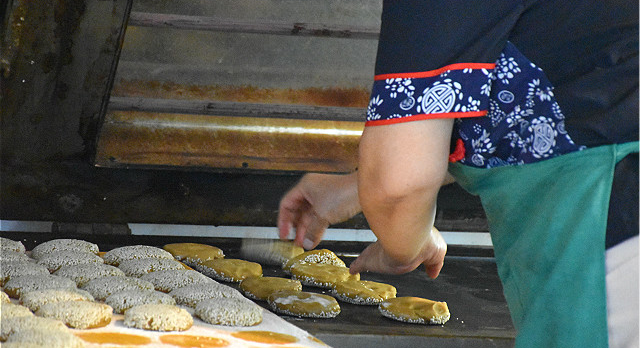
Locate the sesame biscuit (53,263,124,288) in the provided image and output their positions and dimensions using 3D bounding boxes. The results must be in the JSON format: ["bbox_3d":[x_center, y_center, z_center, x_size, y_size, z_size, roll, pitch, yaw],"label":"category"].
[{"bbox_3d":[-0.270,0.121,4.388,0.084,0.022,0.084,2,8,-23],"label":"sesame biscuit"}]

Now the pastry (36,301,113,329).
[{"bbox_3d":[-0.271,0.156,4.125,0.084,0.022,0.084,2,8,-23],"label":"pastry"}]

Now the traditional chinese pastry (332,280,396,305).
[{"bbox_3d":[0.055,0.147,4.627,0.083,0.019,0.083,4,8,0],"label":"traditional chinese pastry"}]

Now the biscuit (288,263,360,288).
[{"bbox_3d":[0.006,0.126,4.628,0.085,0.018,0.085,5,8,-1],"label":"biscuit"}]

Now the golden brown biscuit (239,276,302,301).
[{"bbox_3d":[-0.061,0.142,4.607,0.083,0.019,0.083,4,8,0],"label":"golden brown biscuit"}]

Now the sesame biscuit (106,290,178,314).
[{"bbox_3d":[-0.211,0.151,4.388,0.085,0.021,0.085,4,8,0],"label":"sesame biscuit"}]

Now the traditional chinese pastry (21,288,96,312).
[{"bbox_3d":[-0.295,0.144,4.203,0.084,0.022,0.084,2,8,-23],"label":"traditional chinese pastry"}]

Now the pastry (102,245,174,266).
[{"bbox_3d":[-0.229,0.107,4.698,0.088,0.021,0.088,4,8,0],"label":"pastry"}]

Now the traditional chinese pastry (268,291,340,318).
[{"bbox_3d":[-0.019,0.154,4.400,0.085,0.018,0.085,5,8,-1],"label":"traditional chinese pastry"}]

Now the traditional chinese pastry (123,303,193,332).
[{"bbox_3d":[-0.180,0.160,4.164,0.079,0.022,0.079,2,8,-23],"label":"traditional chinese pastry"}]

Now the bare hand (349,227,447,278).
[{"bbox_3d":[0.097,0.098,4.668,0.105,0.065,0.120,2,9,-27],"label":"bare hand"}]

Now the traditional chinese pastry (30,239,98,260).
[{"bbox_3d":[-0.322,0.099,4.706,0.086,0.021,0.086,4,8,0],"label":"traditional chinese pastry"}]

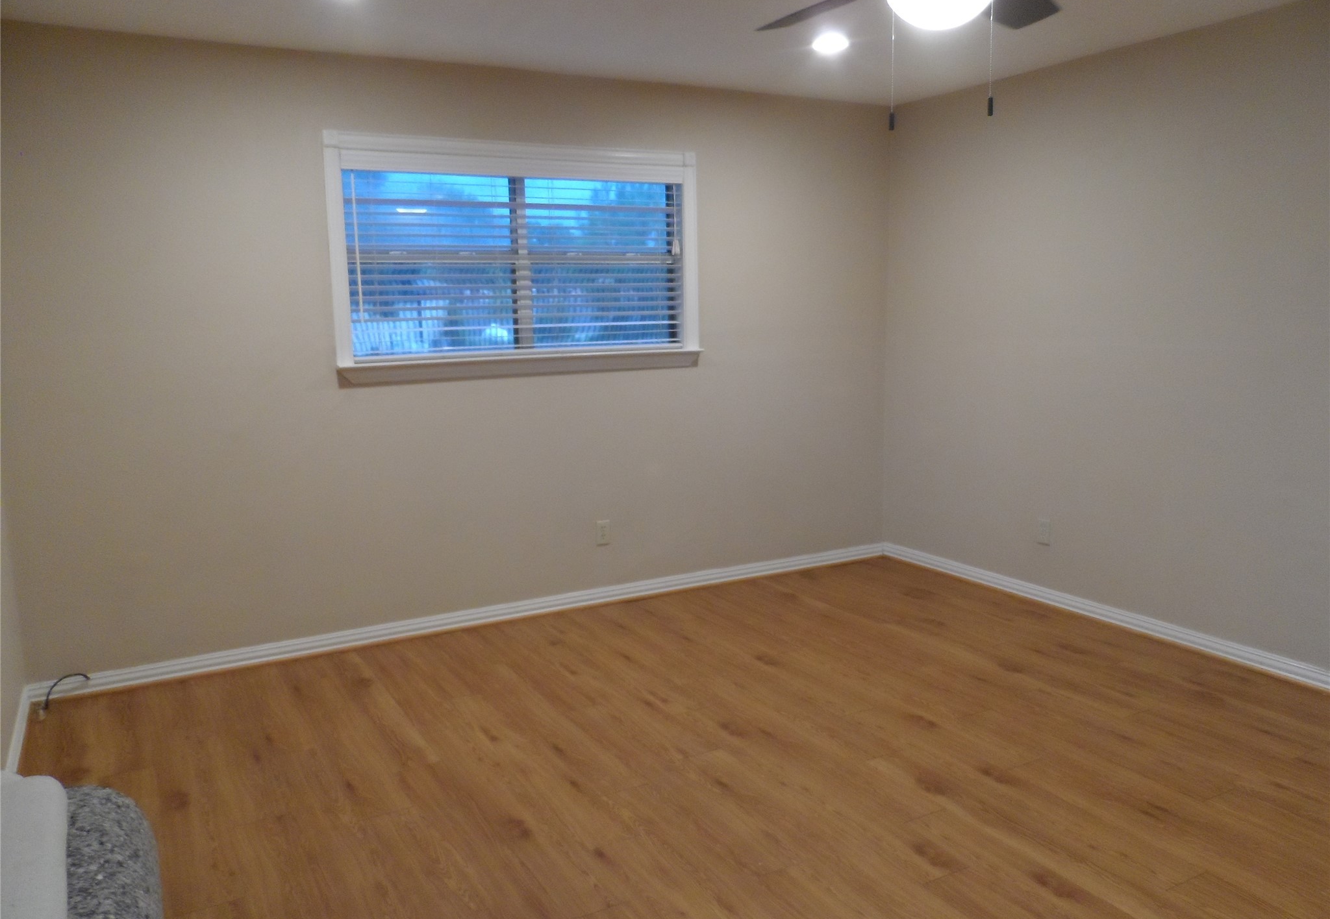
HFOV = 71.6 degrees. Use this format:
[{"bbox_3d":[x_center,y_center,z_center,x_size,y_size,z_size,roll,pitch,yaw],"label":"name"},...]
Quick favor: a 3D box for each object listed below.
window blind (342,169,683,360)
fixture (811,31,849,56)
[{"bbox_3d":[-0.617,-0.880,4.236,1.610,0.800,0.060,-6,11,-28],"label":"window blind"},{"bbox_3d":[0.654,-1.649,3.652,0.165,0.060,0.165,-1,9,0],"label":"fixture"}]

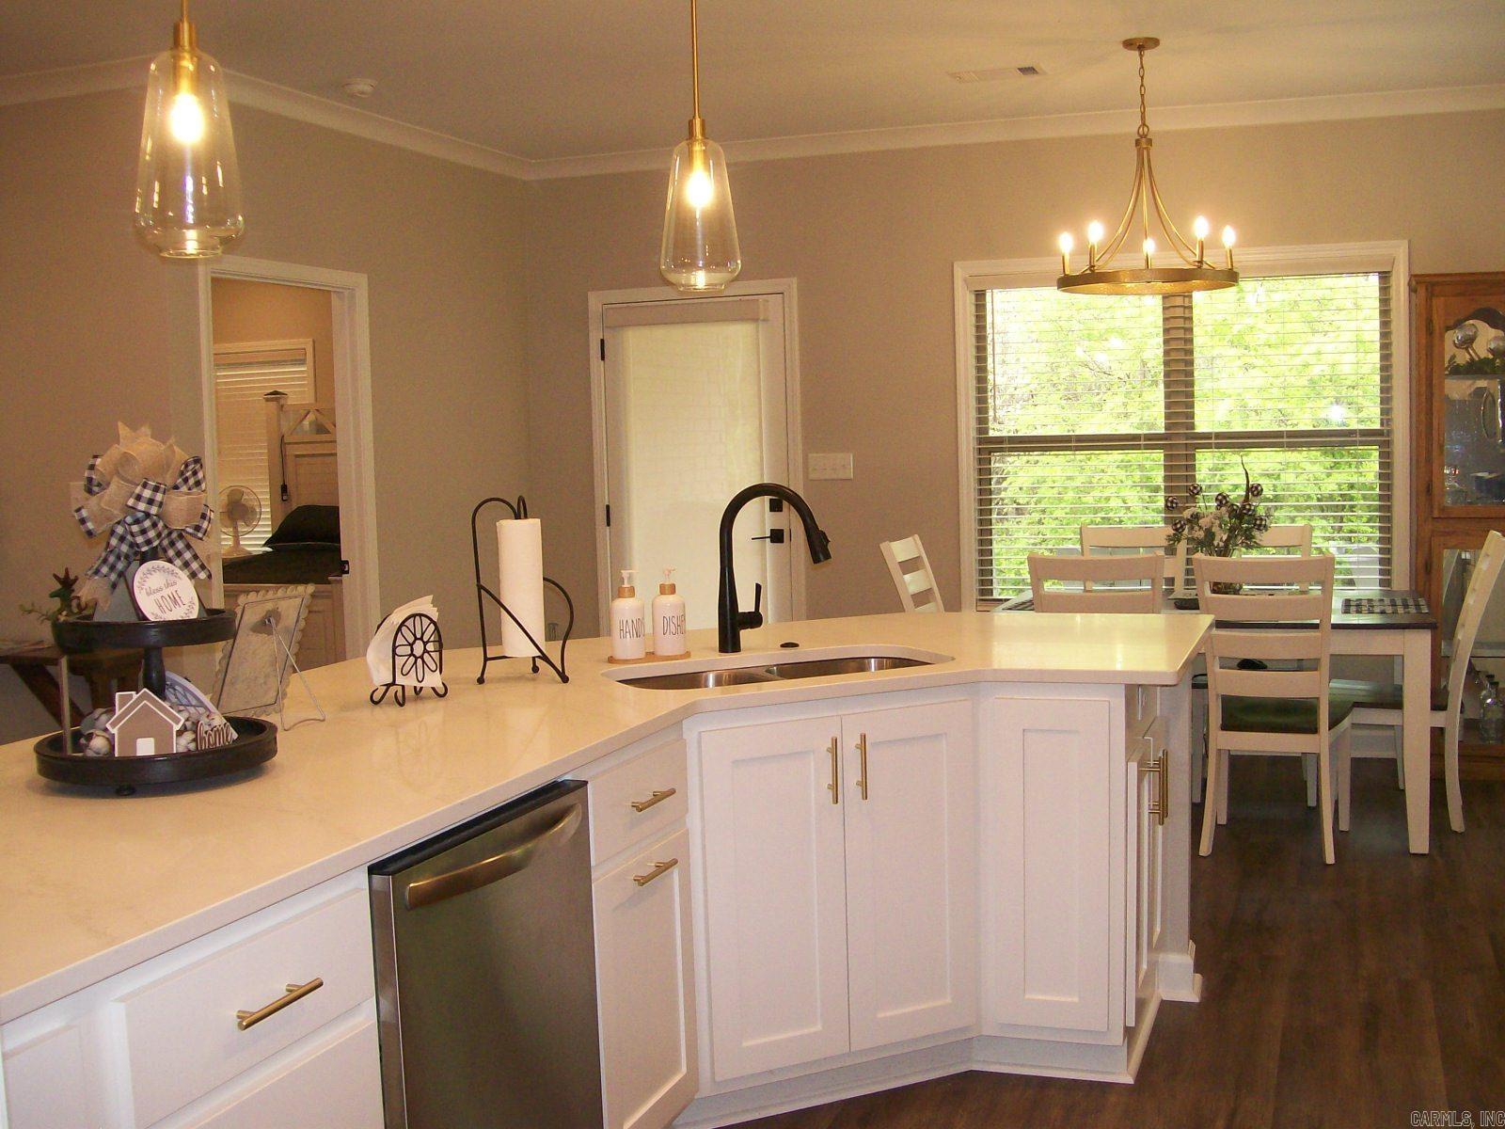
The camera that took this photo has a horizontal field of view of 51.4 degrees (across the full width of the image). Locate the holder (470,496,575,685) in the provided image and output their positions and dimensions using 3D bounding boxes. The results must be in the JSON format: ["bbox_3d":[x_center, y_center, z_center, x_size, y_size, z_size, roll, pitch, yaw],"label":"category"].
[{"bbox_3d":[-0.494,0.046,3.402,0.220,0.394,0.170,-2,5,0],"label":"holder"}]

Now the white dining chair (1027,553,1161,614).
[{"bbox_3d":[1.207,0.440,5.280,0.460,1.000,0.610,0,5,20],"label":"white dining chair"}]

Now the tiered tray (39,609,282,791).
[{"bbox_3d":[-0.959,0.205,2.506,0.385,0.268,0.385,0,6,19],"label":"tiered tray"}]

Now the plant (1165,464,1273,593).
[{"bbox_3d":[1.674,-0.112,5.623,0.380,0.501,0.370,0,6,19],"label":"plant"}]

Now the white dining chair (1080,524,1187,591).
[{"bbox_3d":[1.496,0.350,6.247,0.460,0.980,0.540,0,6,19],"label":"white dining chair"}]

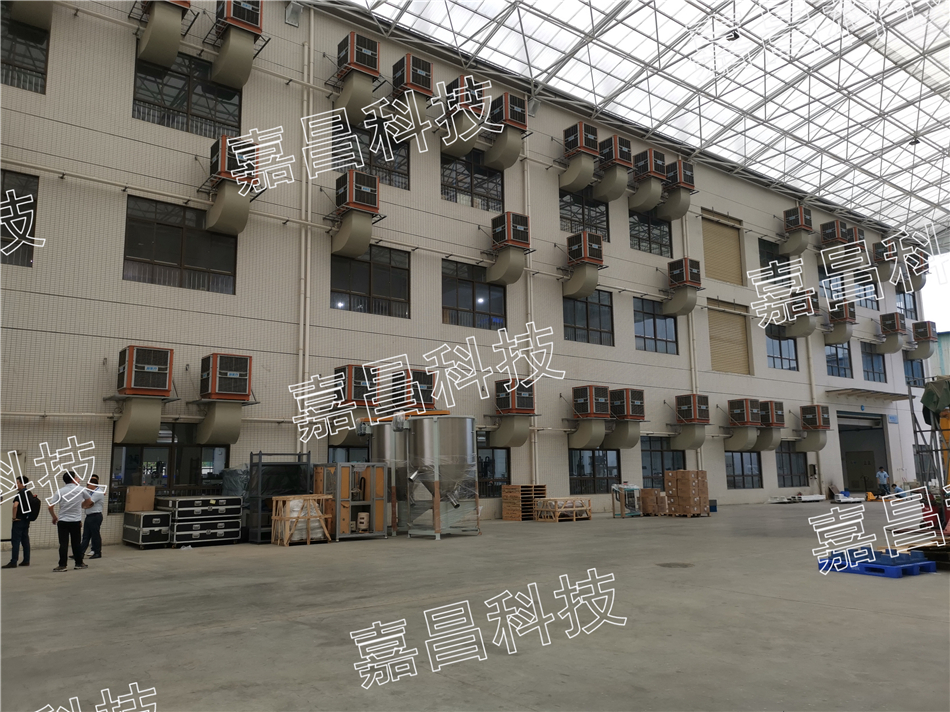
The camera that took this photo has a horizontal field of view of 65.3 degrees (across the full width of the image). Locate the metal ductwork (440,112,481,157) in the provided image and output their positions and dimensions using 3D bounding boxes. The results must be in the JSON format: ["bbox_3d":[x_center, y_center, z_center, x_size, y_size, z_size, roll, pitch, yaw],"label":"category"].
[{"bbox_3d":[-0.382,-7.641,25.718,0.922,1.044,1.322,6,-11,-38],"label":"metal ductwork"}]

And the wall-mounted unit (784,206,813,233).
[{"bbox_3d":[17.139,-7.113,39.290,0.982,1.160,0.936,6,-11,-37],"label":"wall-mounted unit"}]

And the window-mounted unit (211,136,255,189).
[{"bbox_3d":[-6.615,-5.235,20.398,0.990,1.161,0.949,6,-12,-38],"label":"window-mounted unit"}]

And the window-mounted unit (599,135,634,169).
[{"bbox_3d":[6.057,-8.623,31.851,0.989,1.166,0.926,6,-12,-37],"label":"window-mounted unit"}]

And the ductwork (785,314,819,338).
[{"bbox_3d":[17.151,-1.581,39.029,0.677,0.956,1.408,6,-12,-38],"label":"ductwork"}]

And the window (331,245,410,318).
[{"bbox_3d":[-3.372,-2.507,24.218,3.000,2.310,0.120,6,-11,-38],"label":"window"}]

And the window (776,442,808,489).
[{"bbox_3d":[16.280,5.563,38.083,3.000,2.380,0.120,6,-11,-37],"label":"window"}]

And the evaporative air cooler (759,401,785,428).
[{"bbox_3d":[14.093,2.821,35.496,0.980,1.160,0.960,6,-11,-37],"label":"evaporative air cooler"}]

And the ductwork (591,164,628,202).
[{"bbox_3d":[5.834,-7.367,31.590,0.720,1.150,1.273,6,-11,-38],"label":"ductwork"}]

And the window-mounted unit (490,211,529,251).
[{"bbox_3d":[1.322,-4.478,27.096,0.990,1.165,0.965,6,-11,-38],"label":"window-mounted unit"}]

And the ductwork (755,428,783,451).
[{"bbox_3d":[13.912,4.037,35.564,0.700,1.040,1.320,6,-11,-37],"label":"ductwork"}]

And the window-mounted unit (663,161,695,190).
[{"bbox_3d":[9.327,-8.182,34.019,0.980,1.151,0.970,6,-12,-37],"label":"window-mounted unit"}]

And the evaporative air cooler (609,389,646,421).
[{"bbox_3d":[6.032,1.966,29.365,0.980,1.160,0.960,6,-11,-37],"label":"evaporative air cooler"}]

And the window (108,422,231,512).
[{"bbox_3d":[-8.024,2.968,19.562,2.966,2.308,0.142,6,-11,-37],"label":"window"}]

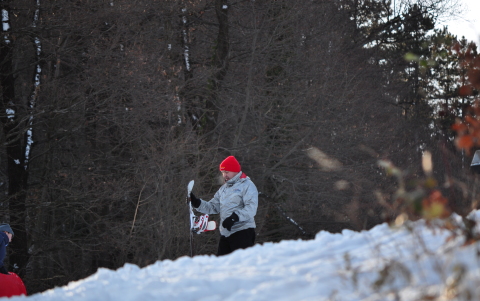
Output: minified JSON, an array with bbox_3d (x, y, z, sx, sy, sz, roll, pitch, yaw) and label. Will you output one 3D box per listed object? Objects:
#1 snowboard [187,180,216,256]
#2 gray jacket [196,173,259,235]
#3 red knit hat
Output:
[{"bbox_3d":[-0.382,1.065,43.000,0.290,1.500,0.290,-3,0,0],"label":"snowboard"},{"bbox_3d":[-0.113,0.580,42.950,0.580,0.710,0.570,0,0,-33],"label":"gray jacket"},{"bbox_3d":[-0.104,0.145,42.950,0.230,0.180,0.200,0,0,-26],"label":"red knit hat"}]

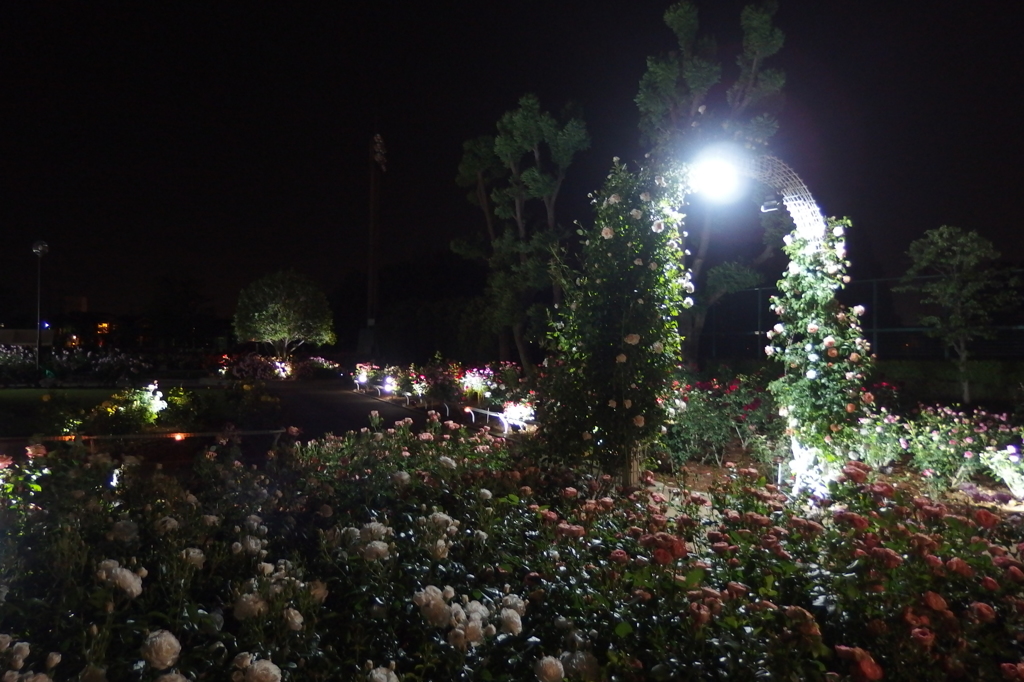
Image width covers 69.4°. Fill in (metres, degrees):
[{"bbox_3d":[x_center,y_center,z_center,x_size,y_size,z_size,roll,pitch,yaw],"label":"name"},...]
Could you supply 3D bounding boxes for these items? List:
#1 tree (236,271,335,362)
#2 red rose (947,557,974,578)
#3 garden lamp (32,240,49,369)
[{"bbox_3d":[-8.597,-0.682,28.000,3.901,4.053,4.000,0,-1,0],"label":"tree"},{"bbox_3d":[1.517,0.766,2.500,0.095,0.069,0.090,1,0,31],"label":"red rose"},{"bbox_3d":[-14.350,-0.867,22.500,0.487,4.383,0.500,0,-1,0],"label":"garden lamp"}]

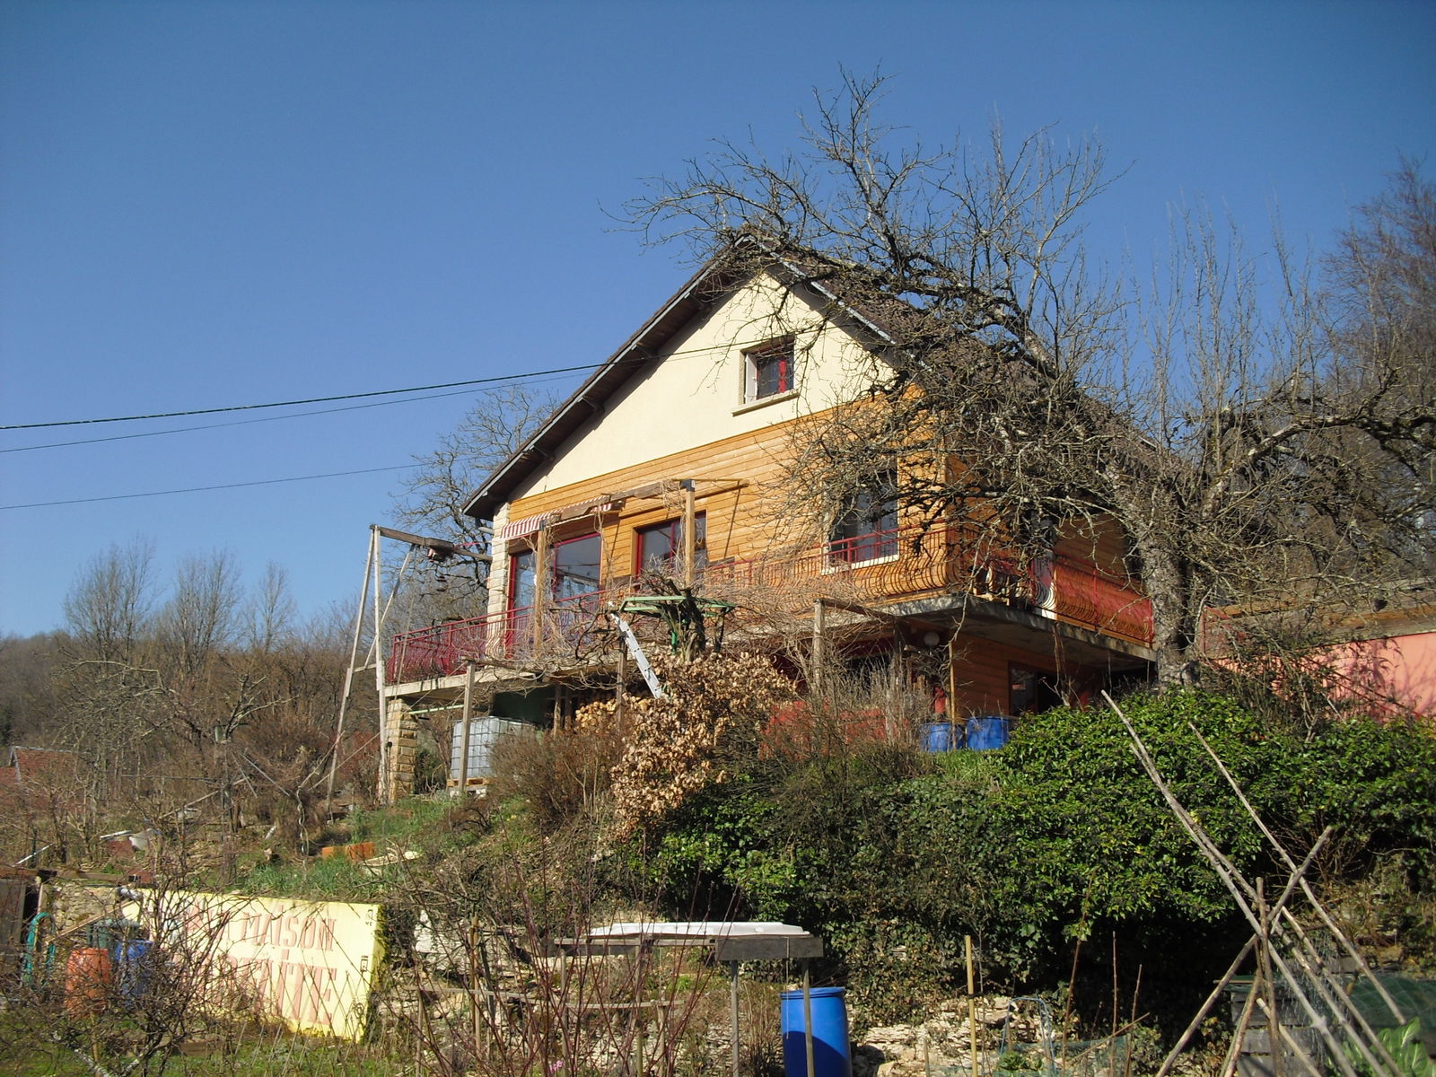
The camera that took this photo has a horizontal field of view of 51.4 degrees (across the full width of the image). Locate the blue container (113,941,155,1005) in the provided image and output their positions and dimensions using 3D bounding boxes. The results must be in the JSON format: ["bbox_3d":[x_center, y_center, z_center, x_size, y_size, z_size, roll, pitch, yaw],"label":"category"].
[{"bbox_3d":[-8.446,6.296,21.600,0.580,0.920,0.580,-12,-20,41],"label":"blue container"}]

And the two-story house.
[{"bbox_3d":[2.631,0.761,27.719,12.474,8.930,11.907,-12,-20,41],"label":"two-story house"}]

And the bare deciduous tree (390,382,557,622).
[{"bbox_3d":[-4.555,0.558,35.353,6.800,9.220,6.800,-12,-20,41],"label":"bare deciduous tree"}]

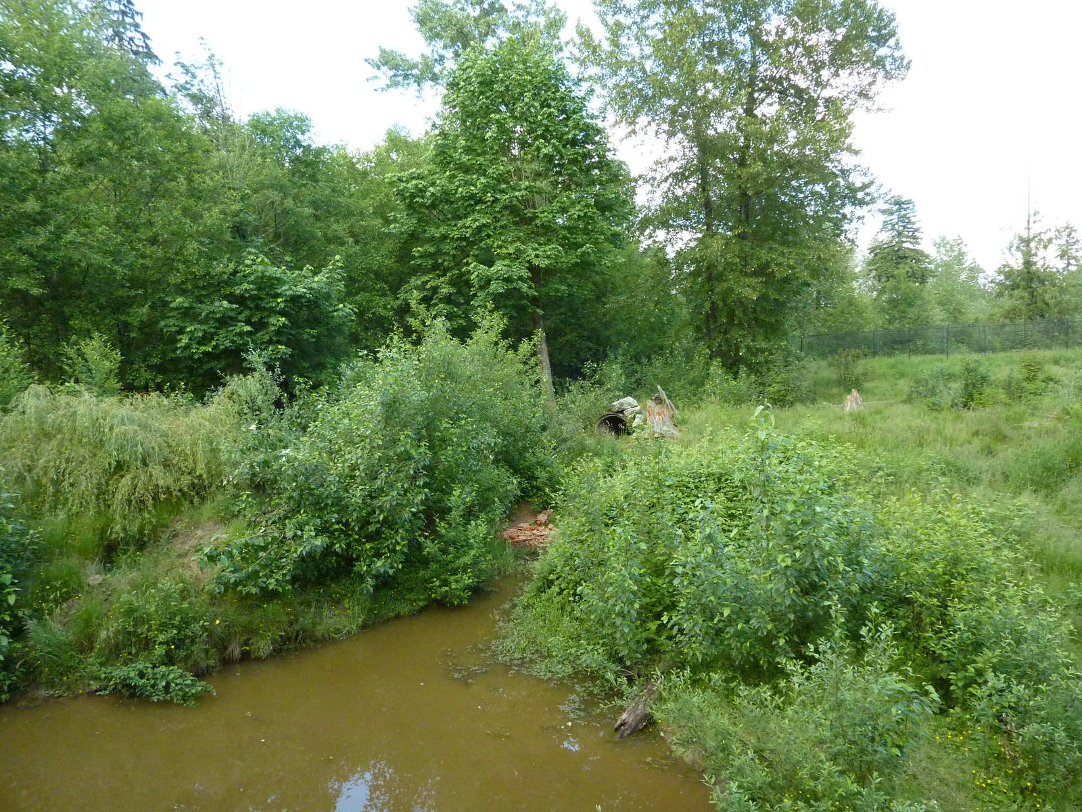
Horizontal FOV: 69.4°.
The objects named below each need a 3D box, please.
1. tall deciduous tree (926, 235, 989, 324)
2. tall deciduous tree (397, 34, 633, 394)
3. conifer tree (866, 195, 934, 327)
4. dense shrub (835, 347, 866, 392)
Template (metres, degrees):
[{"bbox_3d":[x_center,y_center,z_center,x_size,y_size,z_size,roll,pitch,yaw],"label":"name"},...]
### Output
[{"bbox_3d":[44.445,-12.414,83.337,6.210,11.360,5.900,0,4,0],"label":"tall deciduous tree"},{"bbox_3d":[-0.924,-6.290,27.127,7.910,12.820,7.520,0,4,0],"label":"tall deciduous tree"},{"bbox_3d":[36.387,-13.707,79.237,6.650,15.110,6.320,0,4,0],"label":"conifer tree"},{"bbox_3d":[16.639,-1.927,41.968,1.590,2.450,1.510,0,4,0],"label":"dense shrub"}]

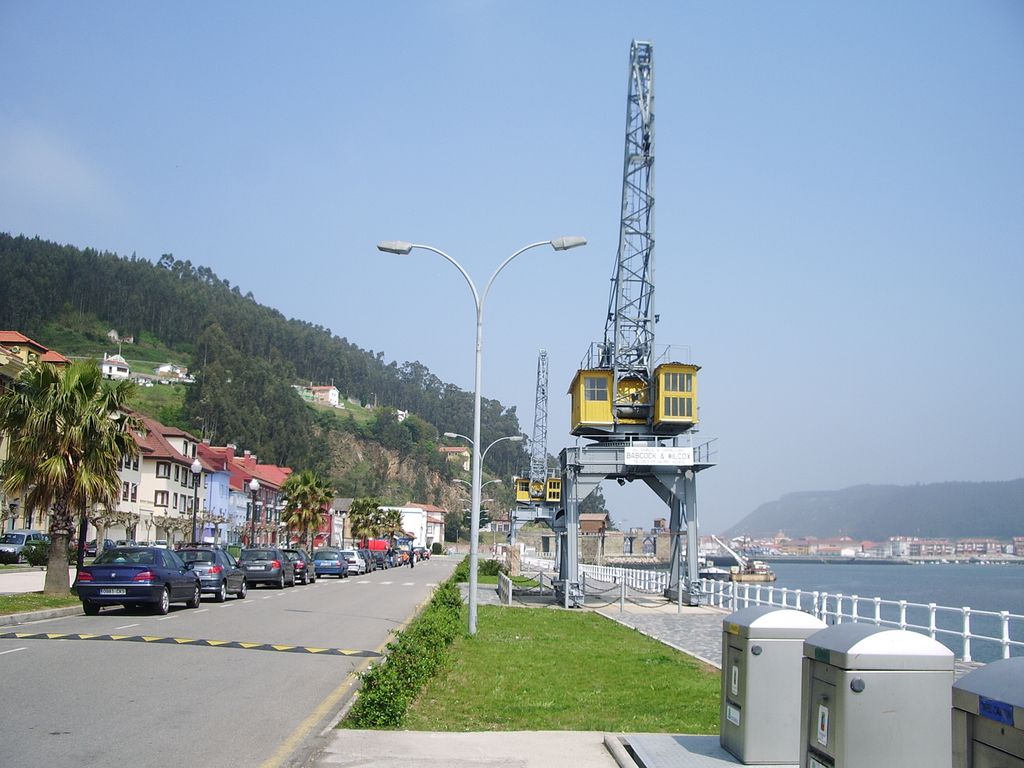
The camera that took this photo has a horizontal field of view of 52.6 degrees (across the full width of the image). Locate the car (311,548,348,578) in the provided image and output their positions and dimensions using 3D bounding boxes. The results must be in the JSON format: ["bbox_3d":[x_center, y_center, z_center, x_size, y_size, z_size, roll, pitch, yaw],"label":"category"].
[{"bbox_3d":[-9.537,9.539,54.875,1.680,1.500,4.000,1,-9,-2],"label":"car"}]

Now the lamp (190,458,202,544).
[{"bbox_3d":[-11.987,5.179,39.275,0.450,4.750,0.450,1,-9,-2],"label":"lamp"}]

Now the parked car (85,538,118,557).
[{"bbox_3d":[-33.303,13.346,84.000,1.720,1.430,4.150,1,-9,-2],"label":"parked car"}]

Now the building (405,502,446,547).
[{"bbox_3d":[-17.754,30.708,212.325,9.500,10.400,10.000,1,-9,-2],"label":"building"}]

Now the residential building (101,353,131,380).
[{"bbox_3d":[-139.774,-5.817,365.000,9.300,8.800,7.600,7,-11,-34],"label":"residential building"}]

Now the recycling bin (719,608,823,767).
[{"bbox_3d":[2.156,2.446,8.551,0.670,1.200,0.680,1,-9,-2],"label":"recycling bin"}]

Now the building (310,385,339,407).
[{"bbox_3d":[-76.758,5.049,425.000,9.000,7.900,8.000,-2,-10,17],"label":"building"}]

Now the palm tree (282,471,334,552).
[{"bbox_3d":[-13.237,8.843,67.019,3.400,6.400,3.400,1,-9,-2],"label":"palm tree"}]

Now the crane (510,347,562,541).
[{"bbox_3d":[2.174,6.908,89.686,4.800,18.700,7.200,1,-9,-2],"label":"crane"}]

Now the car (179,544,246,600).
[{"bbox_3d":[-8.537,5.348,29.177,1.666,1.442,3.867,1,-9,-2],"label":"car"}]

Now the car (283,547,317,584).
[{"bbox_3d":[-9.415,7.889,44.730,1.685,1.446,3.939,1,-9,-2],"label":"car"}]

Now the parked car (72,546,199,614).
[{"bbox_3d":[-8.287,4.449,23.590,1.766,1.411,4.601,1,-9,-2],"label":"parked car"}]

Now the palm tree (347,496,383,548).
[{"bbox_3d":[-14.821,14.824,104.513,3.500,6.600,3.500,1,-9,-2],"label":"palm tree"}]

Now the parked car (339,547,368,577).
[{"bbox_3d":[-10.069,11.078,64.182,1.696,1.442,4.215,1,-9,-2],"label":"parked car"}]

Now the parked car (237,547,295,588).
[{"bbox_3d":[-9.293,7.052,39.664,1.691,1.459,4.134,1,-9,-2],"label":"parked car"}]

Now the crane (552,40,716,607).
[{"bbox_3d":[4.004,-1.660,37.517,5.000,18.900,7.400,1,-9,-2],"label":"crane"}]

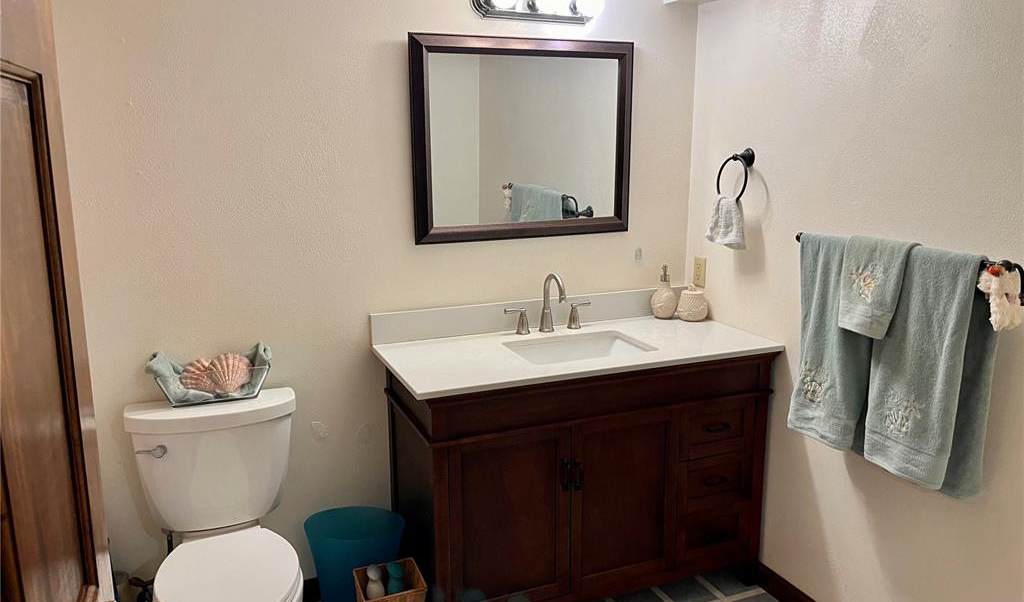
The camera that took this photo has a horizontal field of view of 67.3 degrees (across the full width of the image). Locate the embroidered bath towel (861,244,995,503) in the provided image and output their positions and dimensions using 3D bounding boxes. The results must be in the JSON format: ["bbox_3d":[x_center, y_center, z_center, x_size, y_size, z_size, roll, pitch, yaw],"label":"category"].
[{"bbox_3d":[1.028,0.167,1.895,0.110,0.604,0.297,-5,13,-22],"label":"embroidered bath towel"}]

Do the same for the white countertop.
[{"bbox_3d":[0.214,0.155,2.562,1.245,0.019,0.565,-5,13,-22],"label":"white countertop"}]

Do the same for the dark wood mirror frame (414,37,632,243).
[{"bbox_3d":[0.052,-0.561,2.687,0.826,0.680,0.027,-5,12,-22],"label":"dark wood mirror frame"}]

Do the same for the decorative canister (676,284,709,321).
[{"bbox_3d":[0.690,0.007,2.936,0.114,0.134,0.114,-1,11,0],"label":"decorative canister"}]

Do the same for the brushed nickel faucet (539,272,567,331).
[{"bbox_3d":[0.149,0.010,2.689,0.057,0.213,0.179,-5,13,-22],"label":"brushed nickel faucet"}]

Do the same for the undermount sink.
[{"bbox_3d":[0.225,0.225,2.583,0.450,0.150,0.310,-5,12,-22],"label":"undermount sink"}]

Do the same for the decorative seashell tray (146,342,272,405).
[{"bbox_3d":[-0.915,0.228,2.350,0.345,0.152,0.100,-5,12,-22],"label":"decorative seashell tray"}]

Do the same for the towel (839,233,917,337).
[{"bbox_3d":[1.009,-0.034,2.086,0.080,0.275,0.235,-5,12,-22],"label":"towel"}]

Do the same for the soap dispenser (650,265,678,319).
[{"bbox_3d":[0.592,-0.029,2.953,0.098,0.200,0.098,6,13,30],"label":"soap dispenser"}]

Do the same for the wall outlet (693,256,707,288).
[{"bbox_3d":[0.713,-0.111,2.926,0.008,0.115,0.072,-5,13,-22],"label":"wall outlet"}]

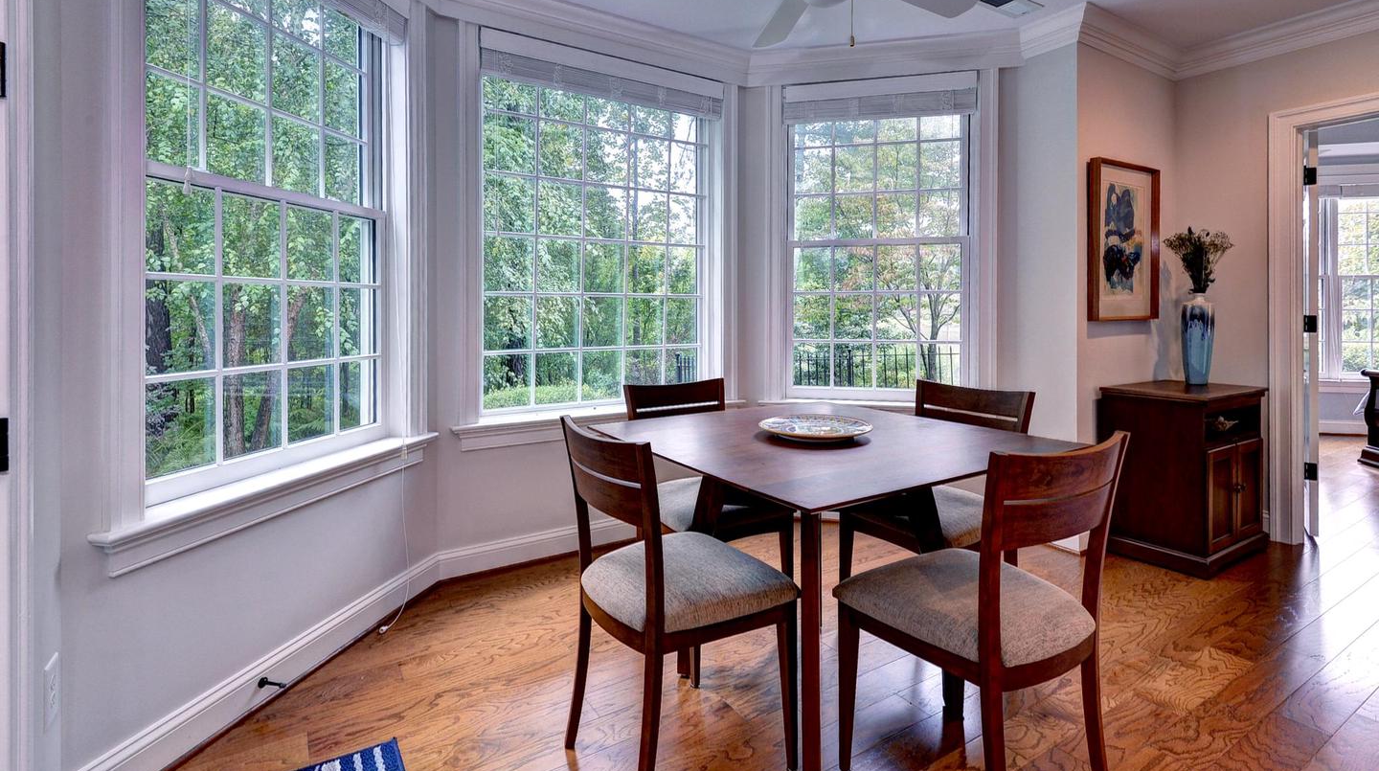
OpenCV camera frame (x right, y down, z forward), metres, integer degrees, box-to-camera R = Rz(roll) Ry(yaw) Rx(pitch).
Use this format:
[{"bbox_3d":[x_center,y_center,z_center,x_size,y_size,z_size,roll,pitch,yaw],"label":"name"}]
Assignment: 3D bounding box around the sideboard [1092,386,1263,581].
[{"bbox_3d":[2.373,0.393,2.944,0.715,0.761,0.422,-2,5,-32],"label":"sideboard"}]

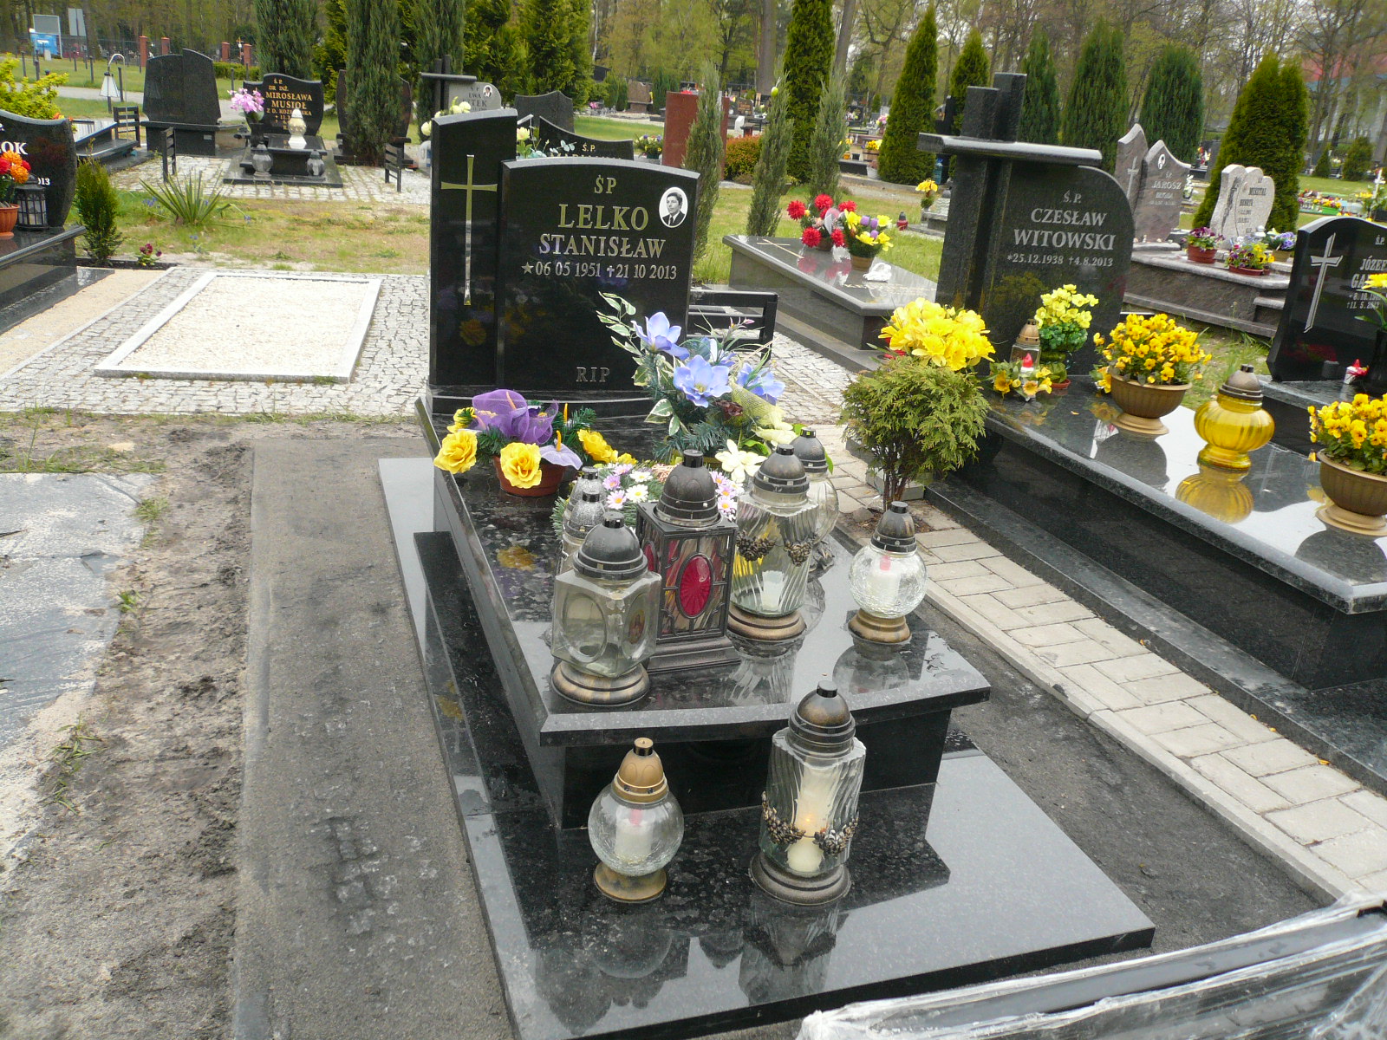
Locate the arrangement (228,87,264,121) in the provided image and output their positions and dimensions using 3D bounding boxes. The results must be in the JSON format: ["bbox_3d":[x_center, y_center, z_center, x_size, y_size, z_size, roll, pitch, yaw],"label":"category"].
[{"bbox_3d":[-4.547,-4.223,11.417,0.360,0.350,0.320,-2,22,-19],"label":"arrangement"}]

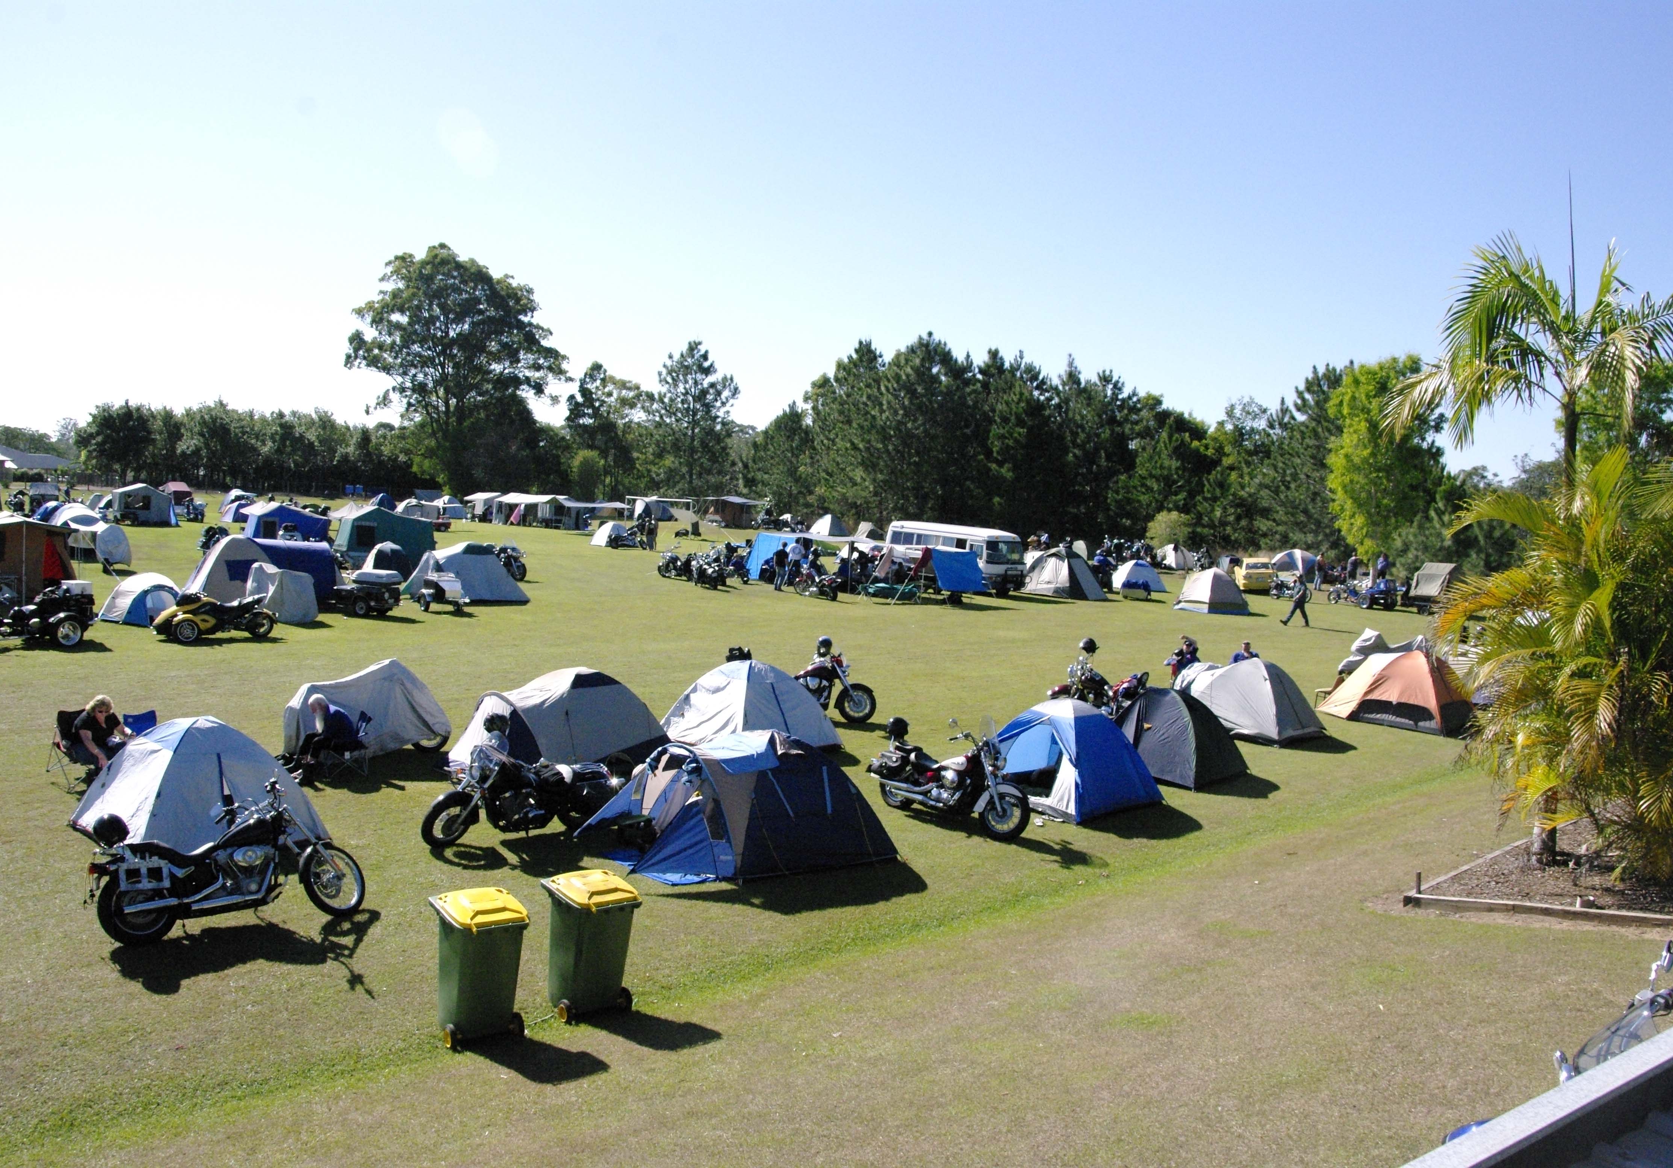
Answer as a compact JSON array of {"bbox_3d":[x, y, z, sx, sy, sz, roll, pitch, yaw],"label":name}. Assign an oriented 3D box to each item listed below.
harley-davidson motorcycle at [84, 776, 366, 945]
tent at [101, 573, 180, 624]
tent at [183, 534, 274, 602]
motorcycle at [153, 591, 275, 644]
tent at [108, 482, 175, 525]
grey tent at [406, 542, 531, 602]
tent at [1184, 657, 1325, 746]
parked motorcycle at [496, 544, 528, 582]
[{"bbox_3d":[-5.495,2.544,12.024,2.430,1.200,0.880,-1,5,-33],"label":"harley-davidson motorcycle"},{"bbox_3d":[-16.718,0.322,32.135,1.800,1.140,1.700,8,7,42],"label":"tent"},{"bbox_3d":[-17.096,-0.511,37.484,2.400,1.800,2.400,1,6,-25],"label":"tent"},{"bbox_3d":[-14.525,0.646,30.940,2.650,1.140,1.500,0,5,-30],"label":"motorcycle"},{"bbox_3d":[-34.043,-3.947,64.763,2.800,2.020,2.100,0,6,-32],"label":"tent"},{"bbox_3d":[-11.209,-0.328,39.947,3.250,1.680,2.150,0,5,-28],"label":"grey tent"},{"bbox_3d":[7.721,2.085,25.230,2.650,1.350,2.130,8,7,44],"label":"tent"},{"bbox_3d":[-11.621,-0.864,46.432,2.400,1.400,0.900,7,6,43],"label":"parked motorcycle"}]

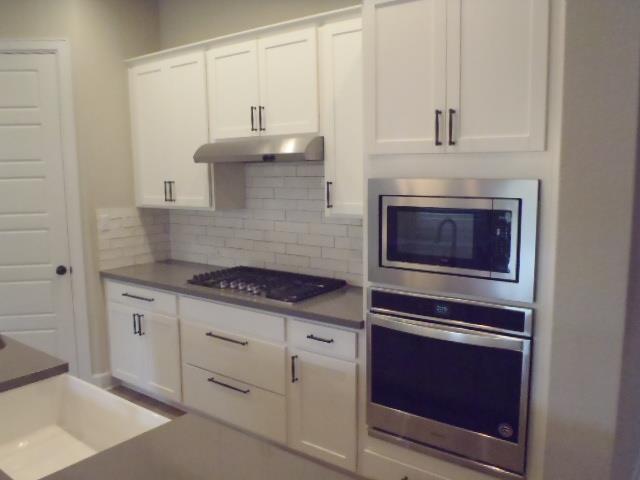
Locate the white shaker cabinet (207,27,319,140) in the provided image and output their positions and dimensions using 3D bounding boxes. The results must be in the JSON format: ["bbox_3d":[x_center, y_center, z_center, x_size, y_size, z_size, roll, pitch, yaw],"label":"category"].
[{"bbox_3d":[-0.290,-0.959,3.331,0.927,0.590,0.320,5,9,36],"label":"white shaker cabinet"}]

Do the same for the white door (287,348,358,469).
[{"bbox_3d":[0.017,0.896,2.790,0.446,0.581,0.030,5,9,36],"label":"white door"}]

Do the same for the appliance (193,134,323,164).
[{"bbox_3d":[-0.318,-0.575,3.310,0.912,0.150,0.470,5,9,36],"label":"appliance"}]

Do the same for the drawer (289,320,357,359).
[{"bbox_3d":[0.139,0.491,2.909,0.445,0.135,0.460,5,9,36],"label":"drawer"}]

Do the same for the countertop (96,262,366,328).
[{"bbox_3d":[-0.534,0.307,3.487,2.321,0.040,0.634,5,9,36],"label":"countertop"}]

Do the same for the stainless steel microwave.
[{"bbox_3d":[0.665,-0.039,2.423,0.765,0.490,0.440,5,9,36],"label":"stainless steel microwave"}]

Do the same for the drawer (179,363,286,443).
[{"bbox_3d":[-0.412,0.964,3.393,0.898,0.288,0.480,5,9,36],"label":"drawer"}]

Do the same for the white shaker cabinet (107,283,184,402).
[{"bbox_3d":[-1.089,0.672,3.948,0.848,0.798,0.632,5,9,36],"label":"white shaker cabinet"}]

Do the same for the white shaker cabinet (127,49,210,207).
[{"bbox_3d":[-1.009,-0.779,3.887,0.898,1.075,0.320,5,9,36],"label":"white shaker cabinet"}]

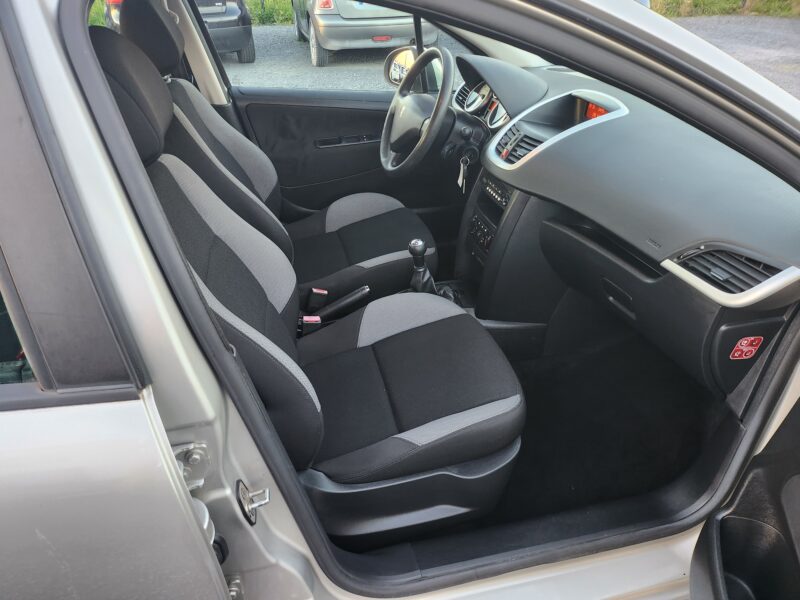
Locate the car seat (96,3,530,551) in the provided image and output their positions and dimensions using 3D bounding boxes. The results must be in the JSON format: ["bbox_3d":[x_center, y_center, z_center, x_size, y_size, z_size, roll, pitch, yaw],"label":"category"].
[{"bbox_3d":[-0.129,-0.014,1.111,0.830,1.020,0.520,-7,33,-12],"label":"car seat"}]

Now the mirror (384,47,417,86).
[{"bbox_3d":[0.031,-0.881,2.110,0.110,0.160,0.200,-17,37,-26],"label":"mirror"}]

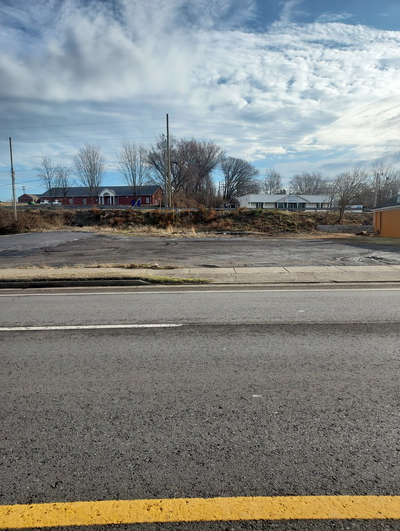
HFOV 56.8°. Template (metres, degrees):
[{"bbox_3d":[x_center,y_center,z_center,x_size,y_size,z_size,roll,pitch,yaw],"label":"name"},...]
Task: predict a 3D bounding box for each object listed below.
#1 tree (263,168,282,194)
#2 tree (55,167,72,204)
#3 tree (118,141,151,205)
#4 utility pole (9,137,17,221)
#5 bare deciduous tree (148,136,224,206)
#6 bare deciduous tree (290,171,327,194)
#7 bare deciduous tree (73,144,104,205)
[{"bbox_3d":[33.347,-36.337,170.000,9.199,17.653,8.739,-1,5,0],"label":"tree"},{"bbox_3d":[-38.040,-22.294,103.000,5.016,11.259,4.765,-1,5,0],"label":"tree"},{"bbox_3d":[-17.722,-24.892,100.000,8.658,17.489,8.225,-1,5,0],"label":"tree"},{"bbox_3d":[-22.829,-10.471,45.000,0.320,10.330,0.320,-1,5,0],"label":"utility pole"},{"bbox_3d":[-3.105,-21.733,85.000,17.478,16.492,16.604,-1,5,0],"label":"bare deciduous tree"},{"bbox_3d":[48.884,-34.375,165.000,16.964,15.330,16.116,-1,5,0],"label":"bare deciduous tree"},{"bbox_3d":[-30.168,-24.621,100.000,8.658,16.943,8.225,-1,5,0],"label":"bare deciduous tree"}]

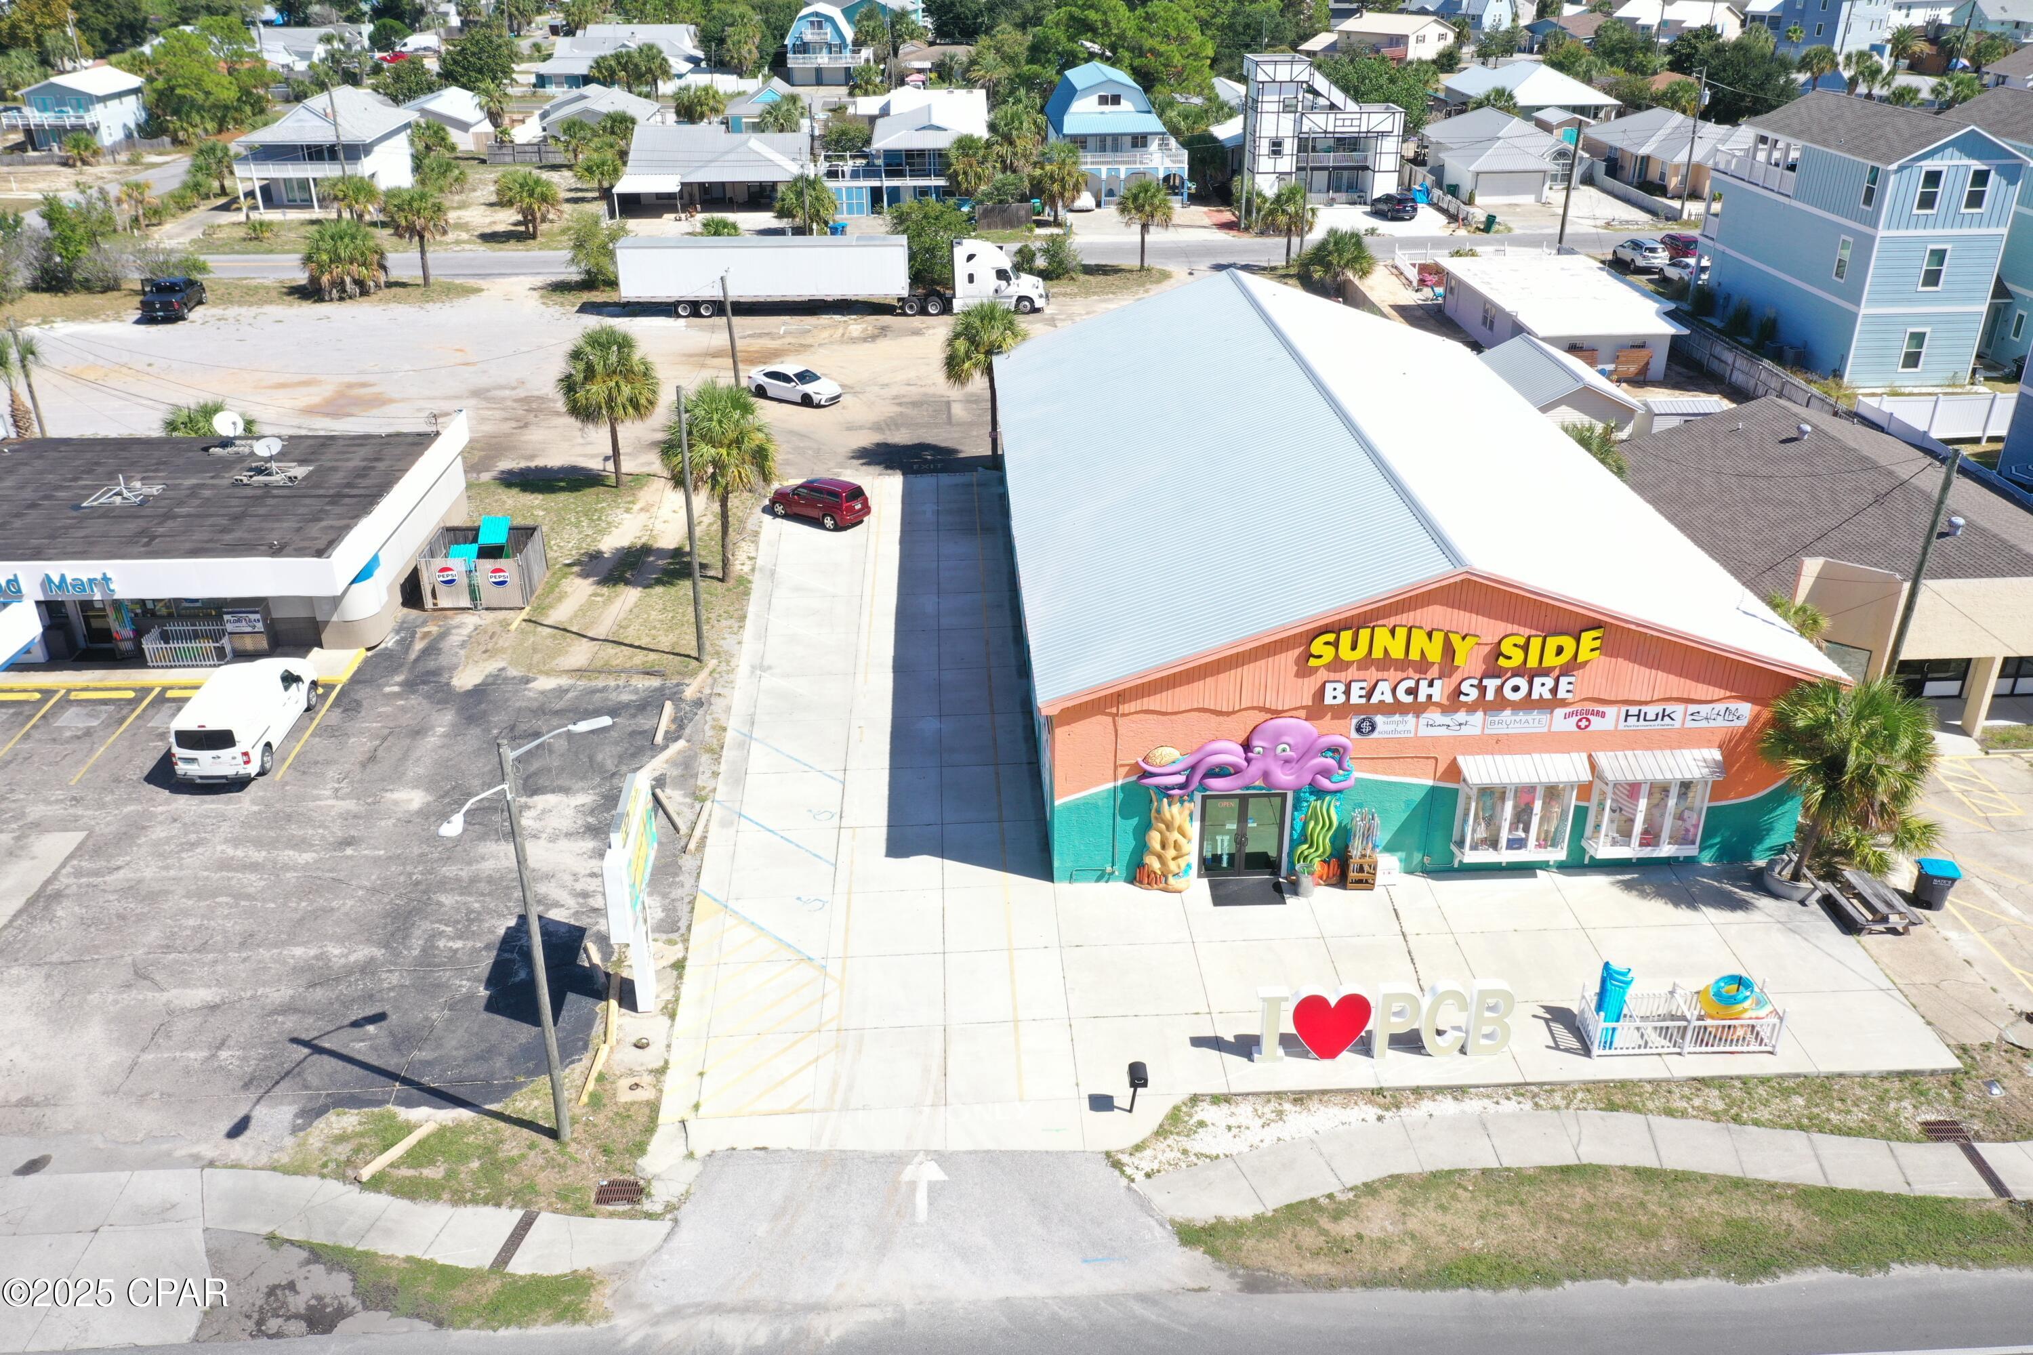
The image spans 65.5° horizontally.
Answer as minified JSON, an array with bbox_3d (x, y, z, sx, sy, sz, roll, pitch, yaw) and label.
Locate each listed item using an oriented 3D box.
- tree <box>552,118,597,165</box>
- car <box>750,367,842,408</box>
[{"bbox_3d":[-38.699,-46.819,137.788,3.900,4.300,3.900,-1,27,0],"label":"tree"},{"bbox_3d":[-10.497,-13.970,75.212,4.900,1.440,1.850,15,31,29],"label":"car"}]

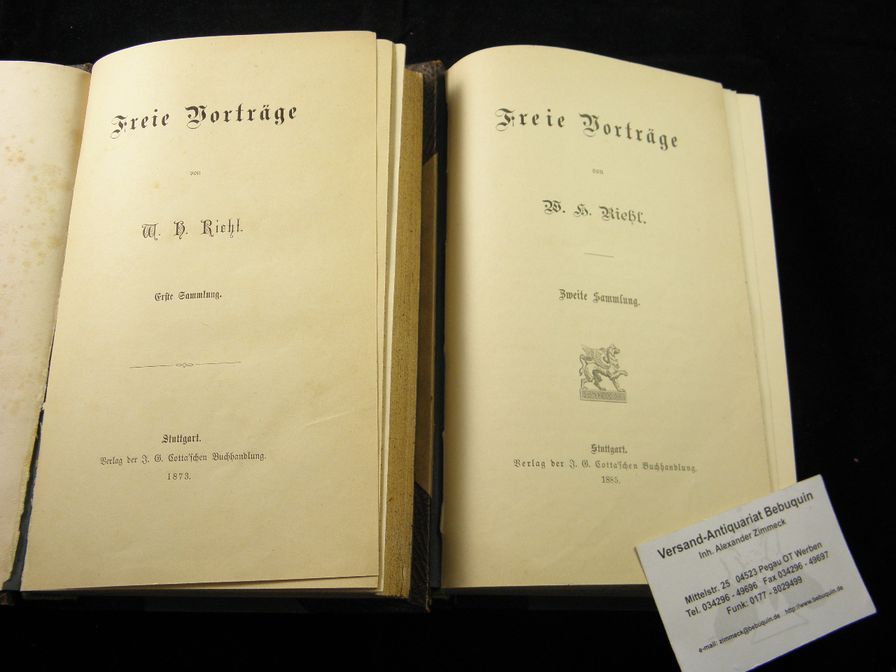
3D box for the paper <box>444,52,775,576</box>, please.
[{"bbox_3d":[0.063,-0.015,0.375,0.128,0.020,0.224,1,70,-4],"label":"paper"}]

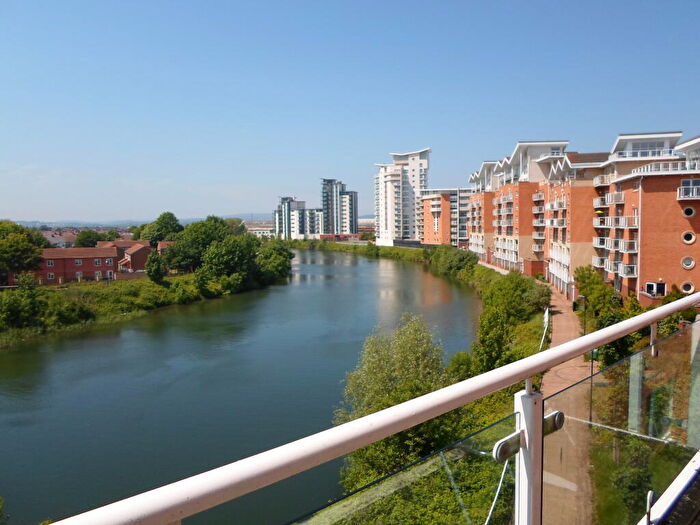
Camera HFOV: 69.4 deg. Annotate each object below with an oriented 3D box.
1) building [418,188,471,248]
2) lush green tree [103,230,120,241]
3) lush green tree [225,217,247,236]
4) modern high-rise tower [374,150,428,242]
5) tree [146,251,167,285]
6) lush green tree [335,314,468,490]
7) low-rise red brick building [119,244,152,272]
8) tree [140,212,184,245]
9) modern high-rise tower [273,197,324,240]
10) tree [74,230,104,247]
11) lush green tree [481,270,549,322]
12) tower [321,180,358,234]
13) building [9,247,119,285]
[{"bbox_3d":[48.624,-21.988,246.101,24.000,27.400,20.000,1,5,28],"label":"building"},{"bbox_3d":[-80.615,-5.457,169.982,6.800,10.600,6.800,-1,4,0],"label":"lush green tree"},{"bbox_3d":[-47.976,-11.137,209.705,10.500,14.800,10.500,-1,4,0],"label":"lush green tree"},{"bbox_3d":[27.199,-33.111,261.842,24.000,49.130,20.000,1,5,24],"label":"modern high-rise tower"},{"bbox_3d":[-38.450,1.004,100.254,4.200,6.780,4.100,-2,5,-21],"label":"tree"},{"bbox_3d":[2.905,7.008,28.496,7.000,7.900,6.800,0,4,6],"label":"lush green tree"},{"bbox_3d":[-52.289,-0.766,125.455,7.600,7.200,10.600,-3,5,-29],"label":"low-rise red brick building"},{"bbox_3d":[-57.431,-7.465,155.580,13.000,15.470,12.000,-2,5,-20],"label":"tree"},{"bbox_3d":[-35.604,-30.550,352.644,36.000,30.400,18.000,-1,4,-3],"label":"modern high-rise tower"},{"bbox_3d":[-81.381,-4.879,158.385,9.000,10.280,8.500,-3,5,-27],"label":"tree"},{"bbox_3d":[21.433,4.214,65.220,8.200,5.870,7.500,1,5,18],"label":"lush green tree"},{"bbox_3d":[-7.139,-36.860,353.627,22.000,43.390,19.000,1,5,18],"label":"tower"},{"bbox_3d":[-60.241,0.743,108.571,19.600,7.100,8.500,-3,5,-22],"label":"building"}]

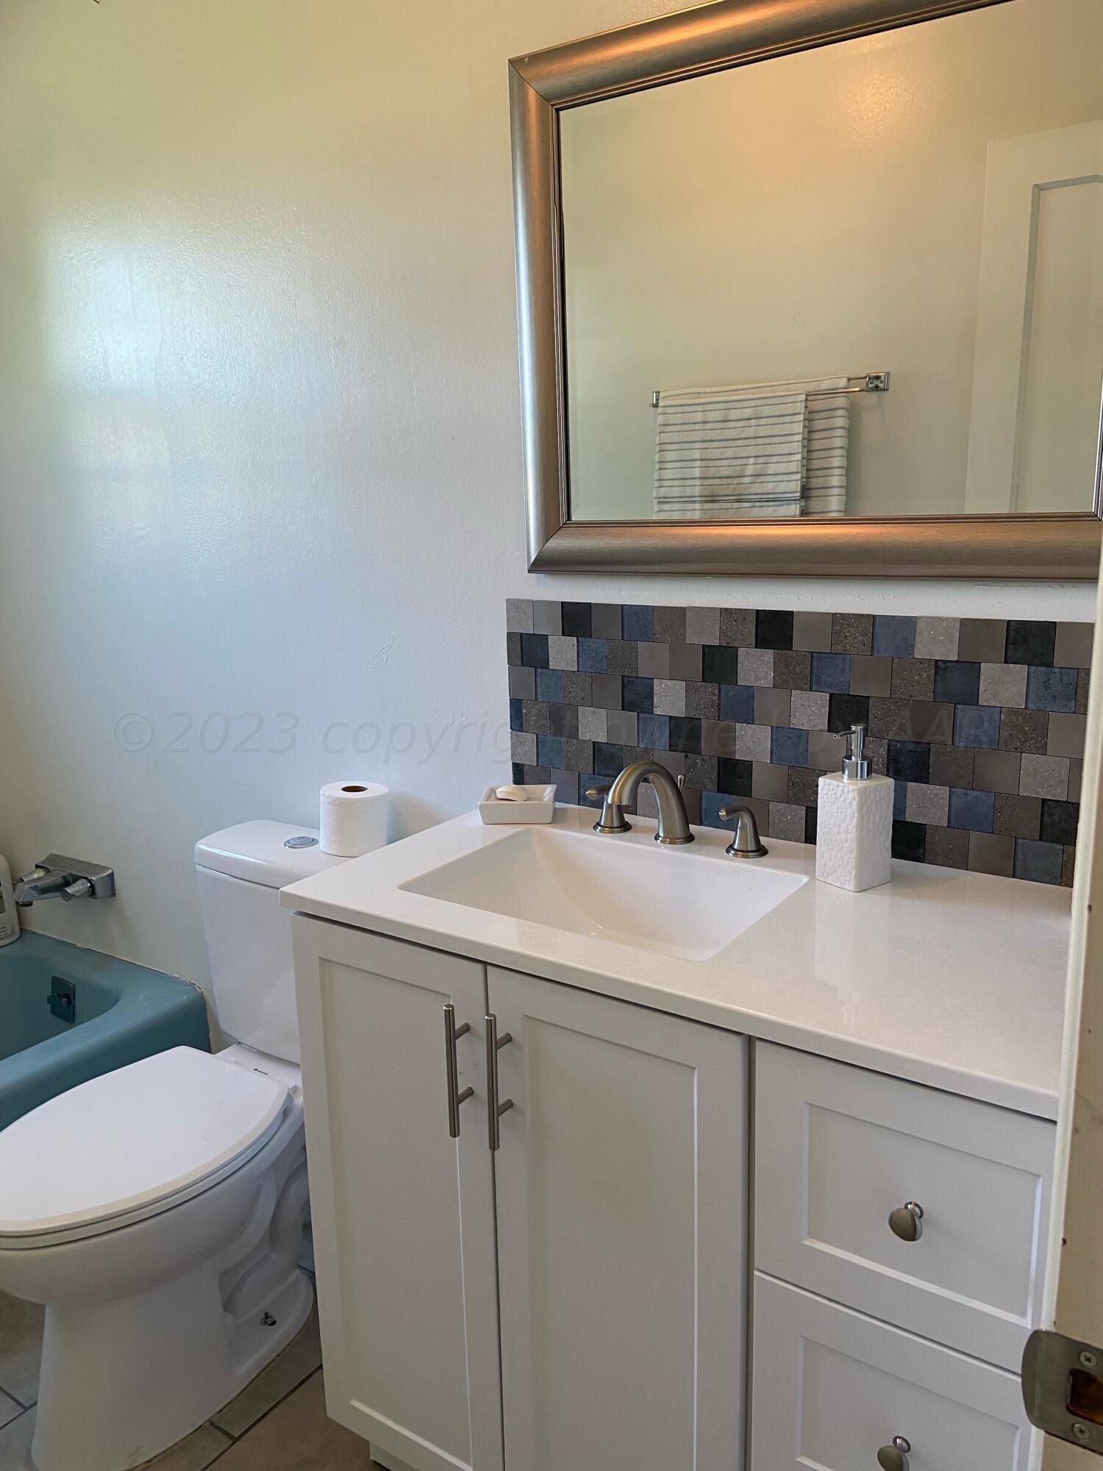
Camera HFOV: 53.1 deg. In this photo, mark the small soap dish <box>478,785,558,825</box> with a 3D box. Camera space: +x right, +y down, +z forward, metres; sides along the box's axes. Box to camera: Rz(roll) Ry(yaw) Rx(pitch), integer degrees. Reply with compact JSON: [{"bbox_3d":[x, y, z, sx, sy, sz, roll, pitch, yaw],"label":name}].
[{"bbox_3d":[-0.046,0.101,1.603,0.106,0.036,0.095,-1,13,3],"label":"small soap dish"}]

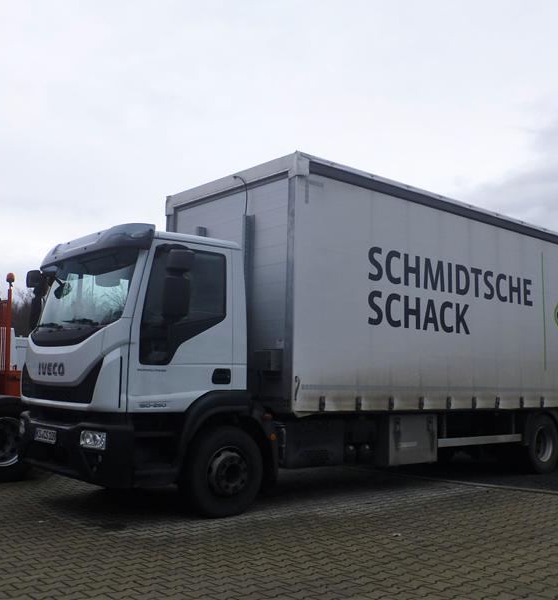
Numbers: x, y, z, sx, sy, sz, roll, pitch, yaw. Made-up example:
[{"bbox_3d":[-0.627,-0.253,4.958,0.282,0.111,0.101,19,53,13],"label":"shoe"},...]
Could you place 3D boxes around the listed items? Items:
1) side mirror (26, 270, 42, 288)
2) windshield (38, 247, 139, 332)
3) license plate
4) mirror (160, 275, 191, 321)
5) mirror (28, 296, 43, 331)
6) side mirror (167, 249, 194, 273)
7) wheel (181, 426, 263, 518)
[{"bbox_3d":[-2.885,-0.242,8.196,0.140,0.200,0.210,7,-9,-41],"label":"side mirror"},{"bbox_3d":[-2.123,-0.024,6.912,0.270,0.830,2.030,21,-18,-38],"label":"windshield"},{"bbox_3d":[-2.244,1.313,6.670,0.020,0.110,0.520,7,-9,-41],"label":"license plate"},{"bbox_3d":[-0.901,-0.013,6.098,0.160,0.420,0.240,7,-9,-41],"label":"mirror"},{"bbox_3d":[-2.835,0.159,8.172,0.160,0.420,0.240,7,-9,-41],"label":"mirror"},{"bbox_3d":[-0.885,-0.356,6.227,0.210,0.215,0.125,-4,-8,36],"label":"side mirror"},{"bbox_3d":[-0.578,1.651,6.752,0.875,0.875,0.290,7,-9,-41],"label":"wheel"}]

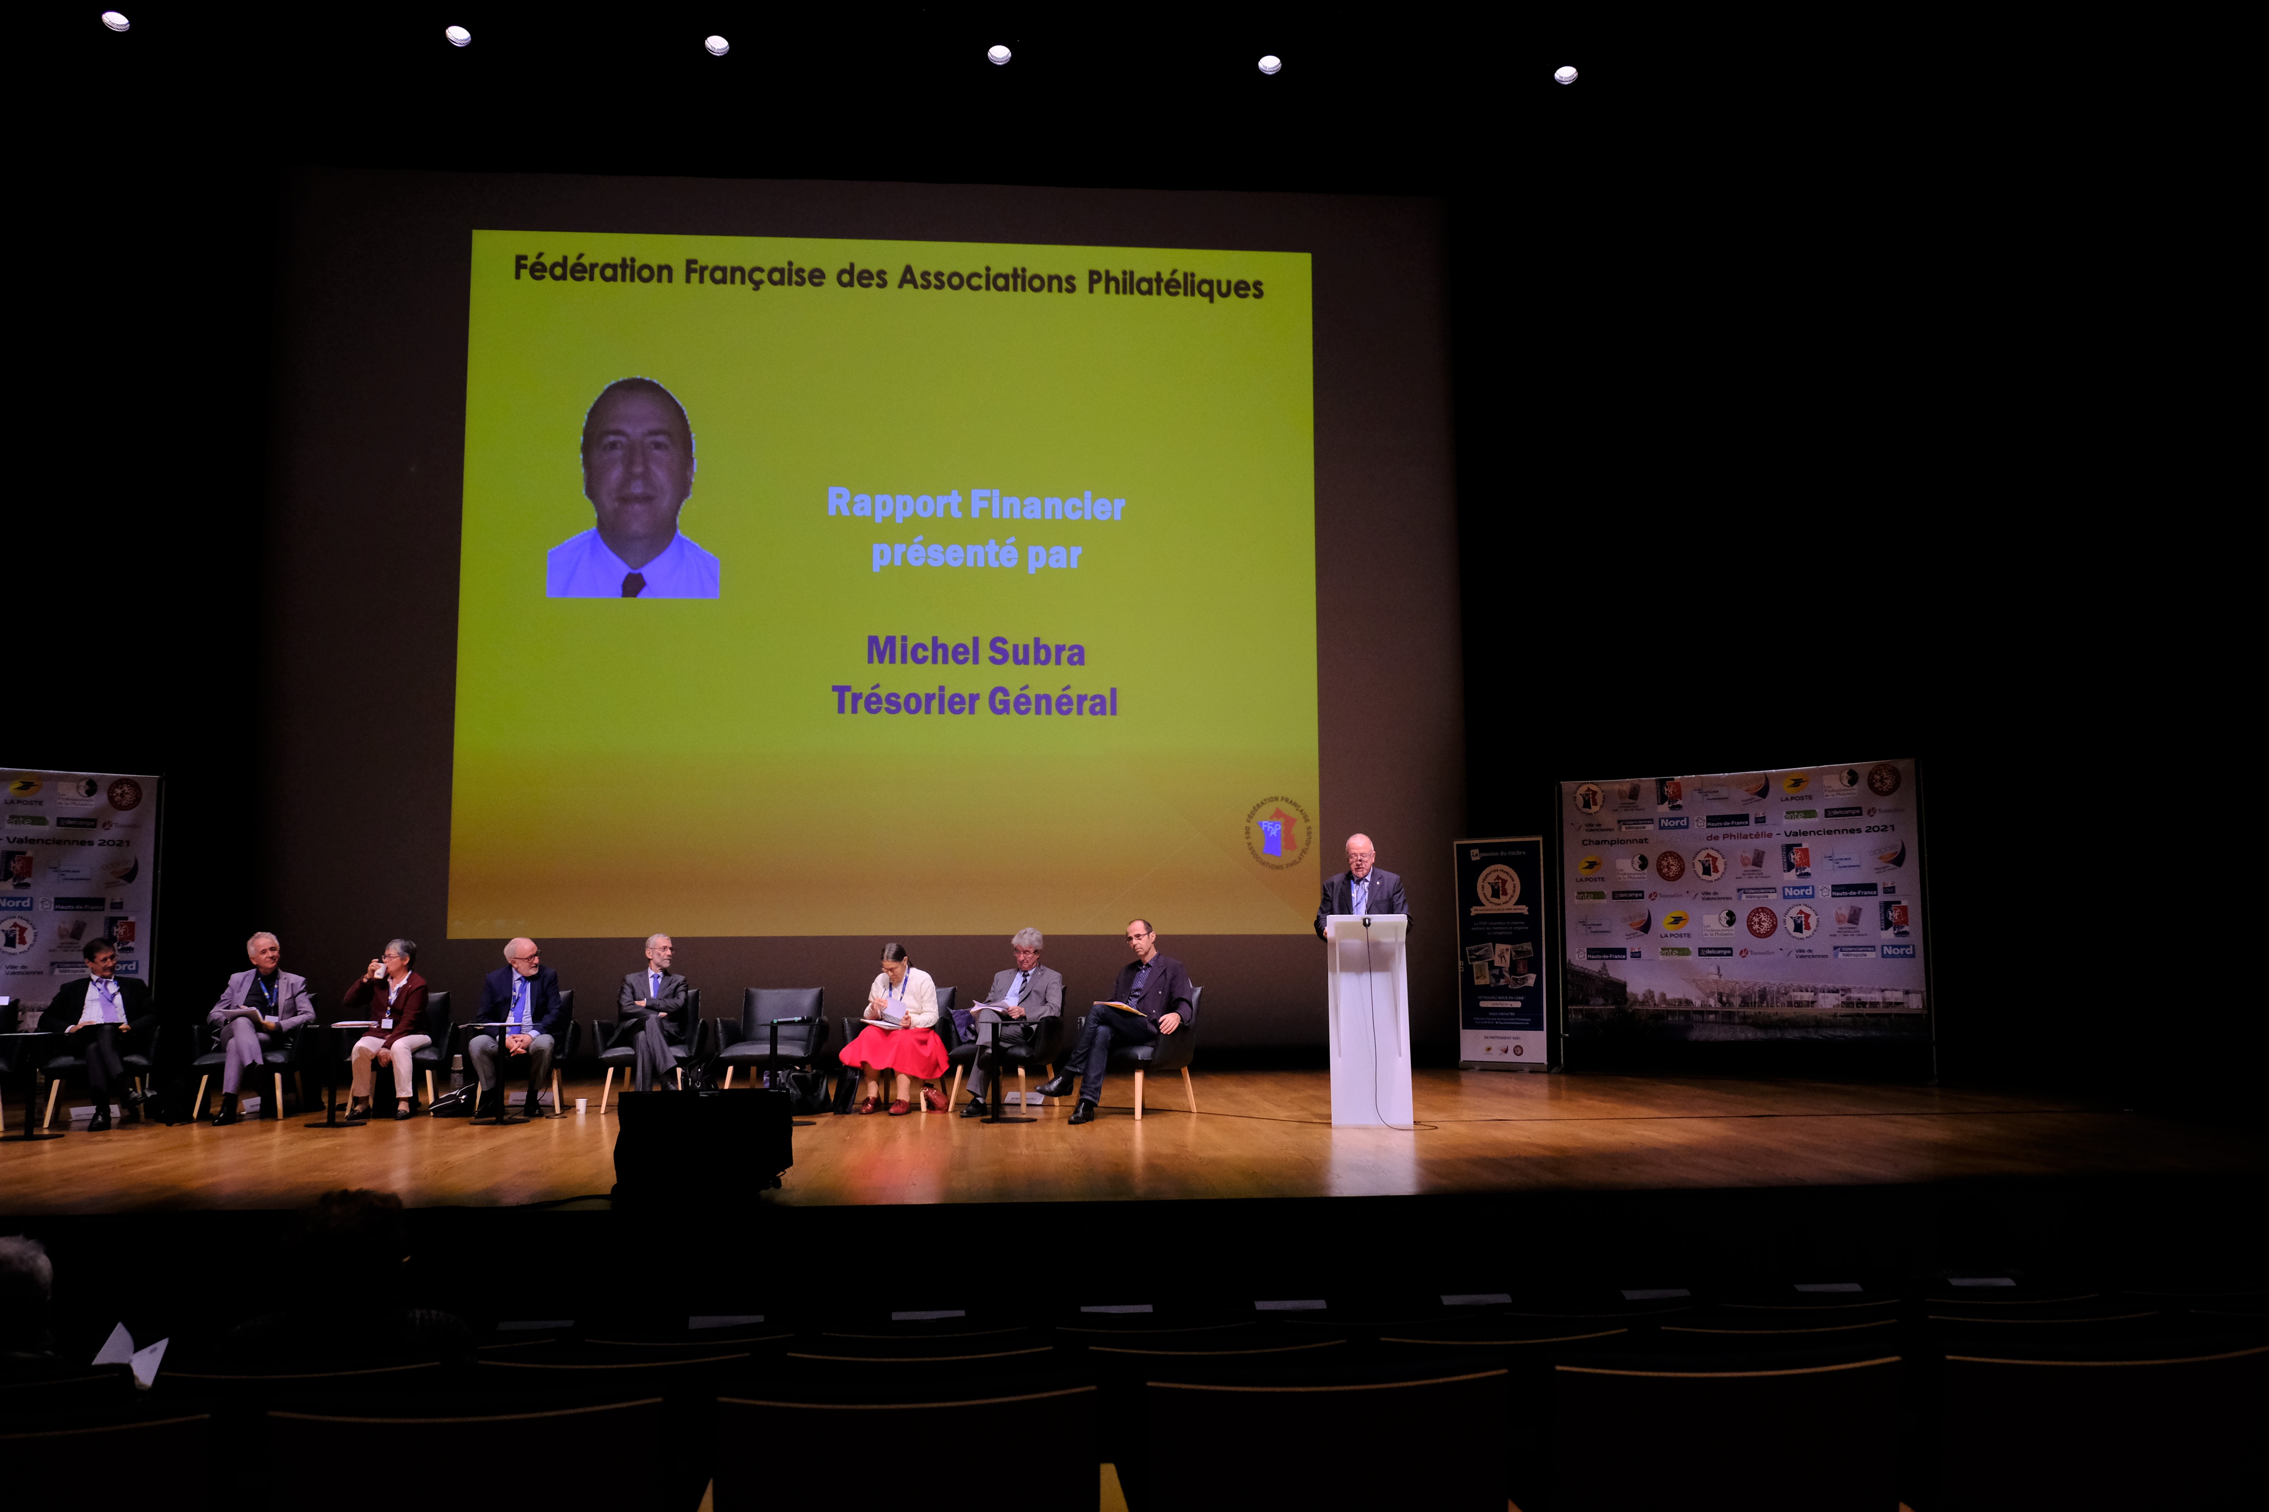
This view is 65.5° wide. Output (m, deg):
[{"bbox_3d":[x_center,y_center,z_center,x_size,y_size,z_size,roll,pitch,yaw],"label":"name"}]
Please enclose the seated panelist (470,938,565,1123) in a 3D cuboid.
[{"bbox_3d":[-4.144,1.825,11.986,0.550,1.190,0.820,1,-6,-9],"label":"seated panelist"}]

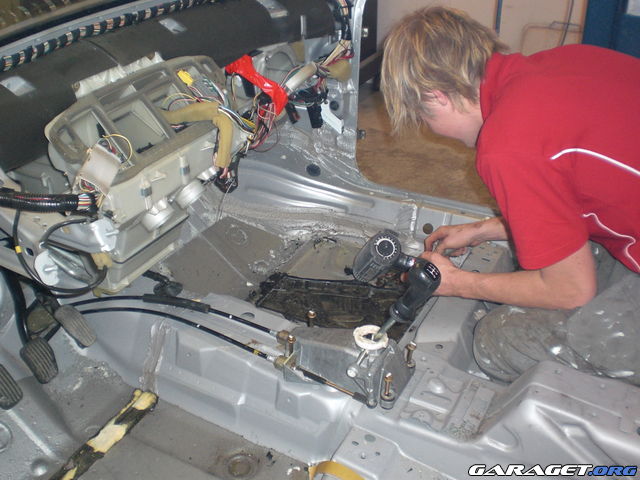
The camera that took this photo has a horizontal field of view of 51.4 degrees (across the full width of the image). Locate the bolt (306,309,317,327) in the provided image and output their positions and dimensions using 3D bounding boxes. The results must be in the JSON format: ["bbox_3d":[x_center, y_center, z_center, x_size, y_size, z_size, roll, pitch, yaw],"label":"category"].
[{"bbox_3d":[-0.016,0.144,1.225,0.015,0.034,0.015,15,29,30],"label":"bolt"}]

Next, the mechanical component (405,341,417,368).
[{"bbox_3d":[0.158,0.200,1.150,0.016,0.044,0.016,-1,25,0],"label":"mechanical component"}]

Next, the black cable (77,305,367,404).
[{"bbox_3d":[-0.194,0.189,1.227,0.632,0.039,0.056,11,28,24],"label":"black cable"}]

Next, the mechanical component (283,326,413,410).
[{"bbox_3d":[0.048,0.184,1.150,0.200,0.100,0.125,15,29,30],"label":"mechanical component"}]

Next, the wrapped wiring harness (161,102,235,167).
[{"bbox_3d":[-0.249,-0.212,1.340,0.120,0.130,0.100,15,29,30],"label":"wrapped wiring harness"}]

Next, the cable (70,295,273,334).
[{"bbox_3d":[-0.295,0.142,1.326,0.448,0.024,0.052,7,26,17],"label":"cable"}]

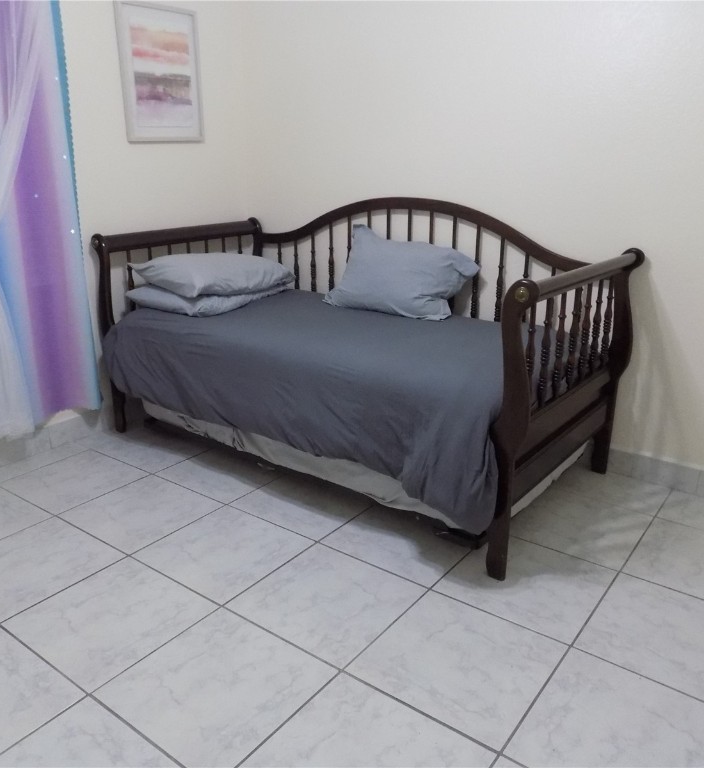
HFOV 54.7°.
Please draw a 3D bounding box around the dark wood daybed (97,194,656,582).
[{"bbox_3d":[-0.023,-0.218,2.989,2.145,1.123,1.015,14,22,35],"label":"dark wood daybed"}]

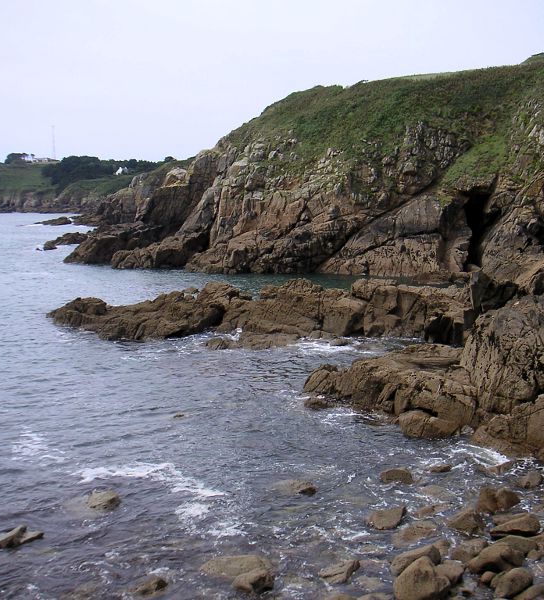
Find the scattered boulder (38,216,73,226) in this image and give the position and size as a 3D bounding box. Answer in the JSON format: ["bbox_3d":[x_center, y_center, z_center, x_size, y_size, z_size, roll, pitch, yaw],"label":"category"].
[{"bbox_3d":[-82.286,-29.760,325.000,12.800,3.400,7.500,-2,7,-14],"label":"scattered boulder"}]

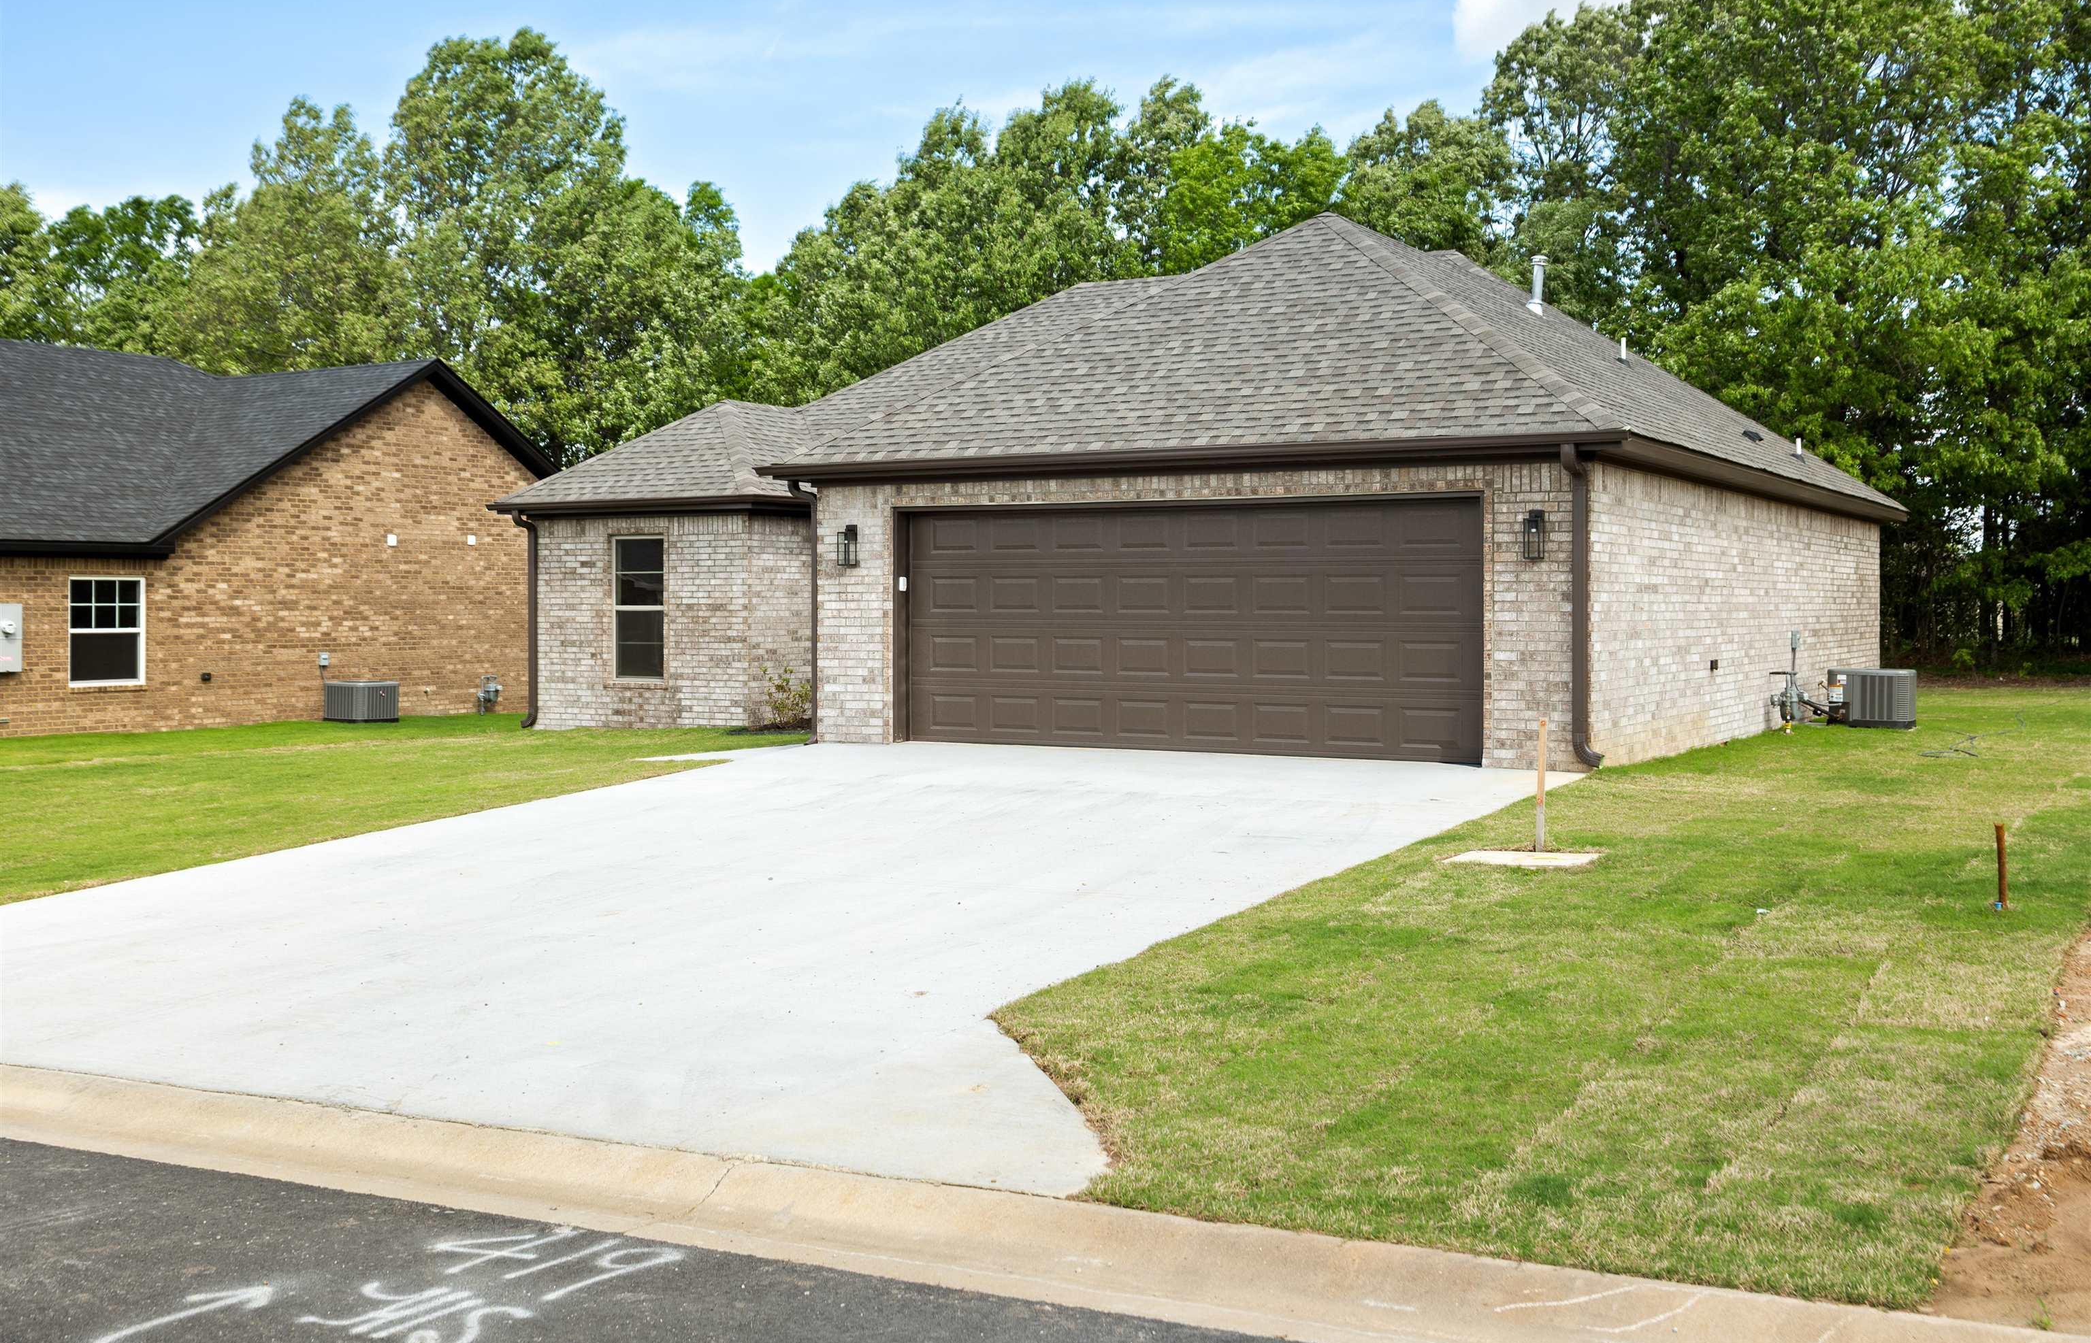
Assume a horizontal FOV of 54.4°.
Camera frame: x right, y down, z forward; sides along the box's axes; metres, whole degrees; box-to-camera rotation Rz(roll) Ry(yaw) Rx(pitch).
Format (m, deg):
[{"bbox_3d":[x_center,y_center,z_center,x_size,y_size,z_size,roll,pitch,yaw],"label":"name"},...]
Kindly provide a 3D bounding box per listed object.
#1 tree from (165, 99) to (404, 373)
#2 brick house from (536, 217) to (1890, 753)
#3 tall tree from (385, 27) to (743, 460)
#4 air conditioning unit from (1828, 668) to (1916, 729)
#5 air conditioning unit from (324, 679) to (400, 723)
[{"bbox_3d":[-22.085,-8.361,59.270,6.970,16.580,6.760,-1,2,-20],"label":"tree"},{"bbox_3d":[1.472,-2.369,24.994,15.150,5.950,15.200,1,2,30],"label":"brick house"},{"bbox_3d":[-13.550,-9.049,57.295,10.030,18.110,9.730,0,2,-13],"label":"tall tree"},{"bbox_3d":[8.735,0.284,21.447,0.765,0.600,0.765,1,2,30],"label":"air conditioning unit"},{"bbox_3d":[-9.980,0.428,29.702,0.775,0.580,0.775,1,2,30],"label":"air conditioning unit"}]

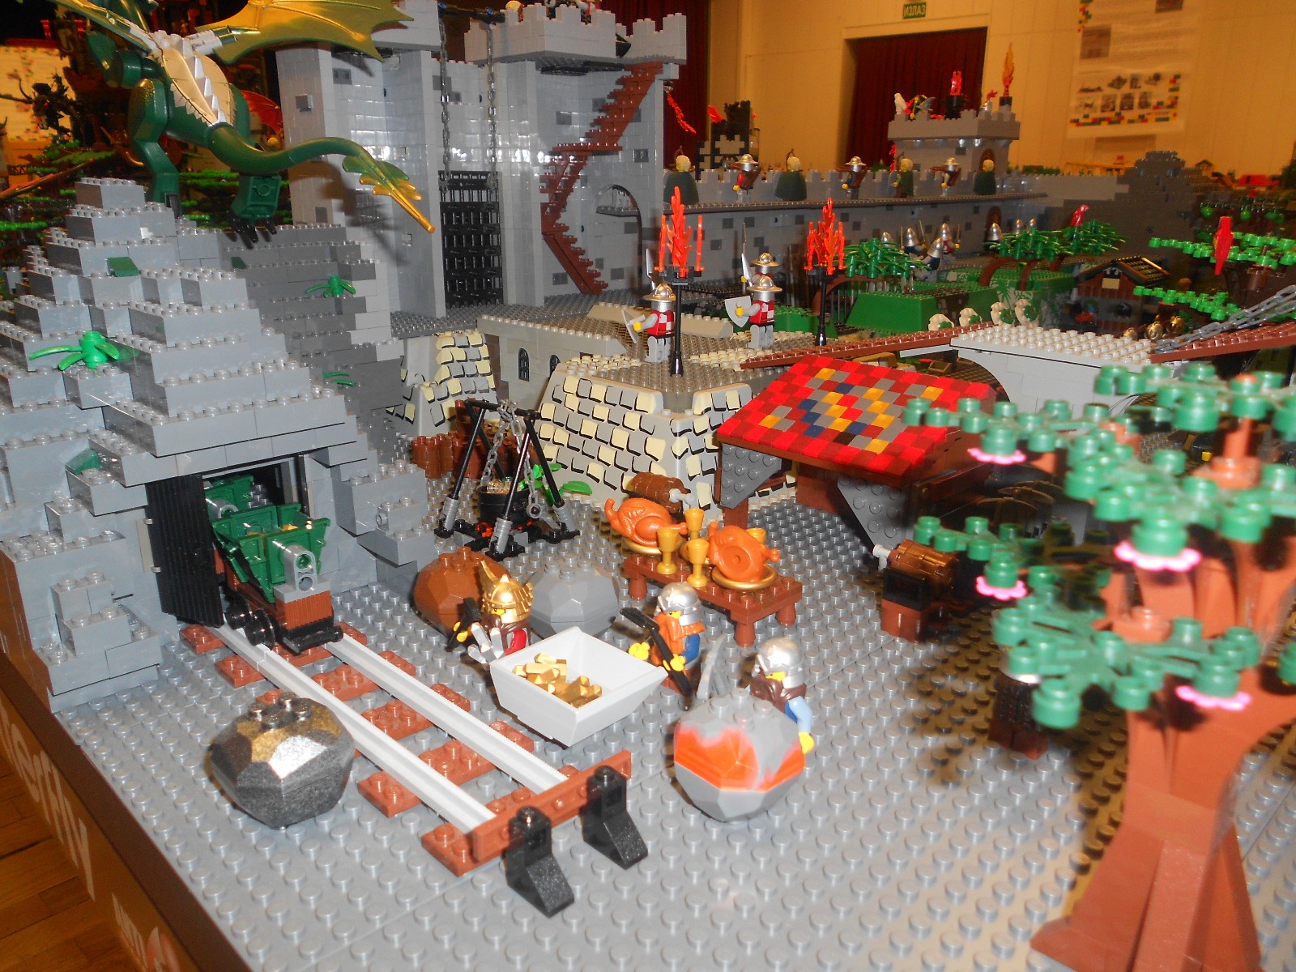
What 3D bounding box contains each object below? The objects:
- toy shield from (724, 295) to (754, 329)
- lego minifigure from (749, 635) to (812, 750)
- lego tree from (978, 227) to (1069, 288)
[{"bbox_3d":[0.057,-0.106,0.600,0.016,0.019,0.008,-7,13,5],"label":"toy shield"},{"bbox_3d":[0.038,0.062,0.284,0.017,0.036,0.024,-16,24,-42],"label":"lego minifigure"},{"bbox_3d":[0.366,-0.224,0.950,0.068,0.053,0.068,-16,24,-42],"label":"lego tree"}]

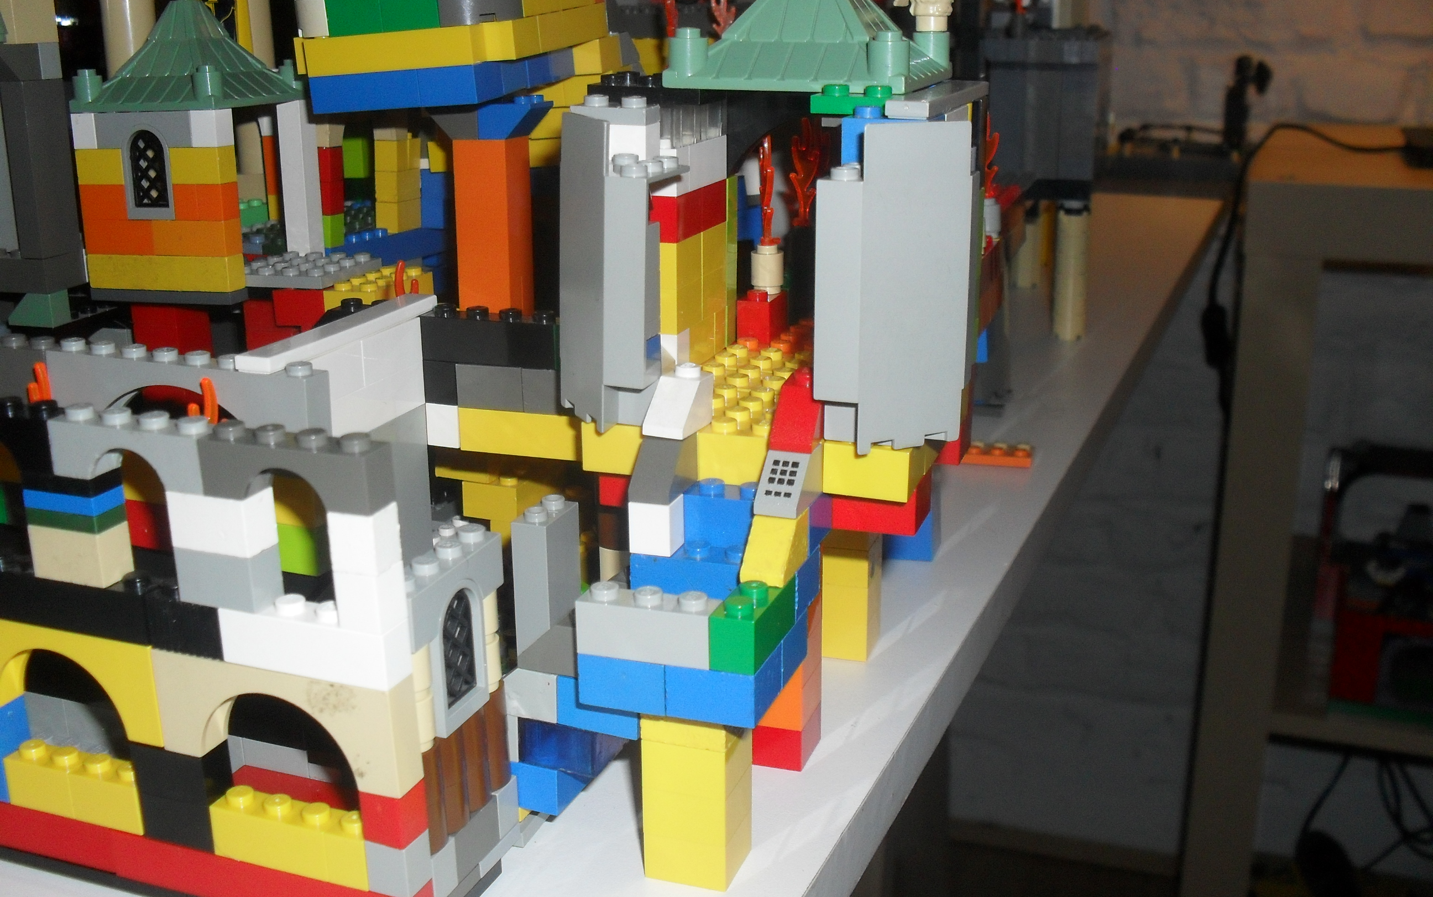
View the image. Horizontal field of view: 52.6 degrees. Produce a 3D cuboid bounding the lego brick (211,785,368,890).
[{"bbox_3d":[-0.072,0.066,0.249,0.032,0.011,0.008,6,17,20],"label":"lego brick"}]

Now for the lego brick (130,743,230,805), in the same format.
[{"bbox_3d":[-0.095,0.056,0.259,0.016,0.011,0.008,6,18,21],"label":"lego brick"}]

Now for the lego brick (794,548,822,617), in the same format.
[{"bbox_3d":[0.010,0.024,0.271,0.014,0.011,0.016,5,17,19],"label":"lego brick"}]

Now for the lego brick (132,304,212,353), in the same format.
[{"bbox_3d":[-0.162,-0.038,0.432,0.016,0.013,0.016,5,17,19],"label":"lego brick"}]

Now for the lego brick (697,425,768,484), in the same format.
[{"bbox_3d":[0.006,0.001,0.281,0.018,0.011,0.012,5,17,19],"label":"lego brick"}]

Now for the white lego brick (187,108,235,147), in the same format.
[{"bbox_3d":[-0.132,-0.084,0.381,0.008,0.010,0.008,4,15,18],"label":"white lego brick"}]

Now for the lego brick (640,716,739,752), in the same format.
[{"bbox_3d":[-0.003,0.046,0.264,0.016,0.011,0.016,4,17,18],"label":"lego brick"}]

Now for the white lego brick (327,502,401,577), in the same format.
[{"bbox_3d":[-0.054,0.013,0.224,0.008,0.010,0.008,5,17,20],"label":"white lego brick"}]

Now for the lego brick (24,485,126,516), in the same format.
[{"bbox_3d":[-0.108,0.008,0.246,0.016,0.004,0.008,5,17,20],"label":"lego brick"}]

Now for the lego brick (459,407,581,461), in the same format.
[{"bbox_3d":[-0.037,-0.005,0.300,0.032,0.011,0.009,5,17,19],"label":"lego brick"}]

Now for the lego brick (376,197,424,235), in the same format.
[{"bbox_3d":[-0.101,-0.074,0.462,0.008,0.010,0.016,4,16,14],"label":"lego brick"}]

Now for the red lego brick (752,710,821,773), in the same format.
[{"bbox_3d":[0.013,0.061,0.314,0.016,0.010,0.016,5,17,19],"label":"red lego brick"}]

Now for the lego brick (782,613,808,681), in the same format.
[{"bbox_3d":[0.006,0.035,0.264,0.017,0.011,0.016,5,17,19],"label":"lego brick"}]

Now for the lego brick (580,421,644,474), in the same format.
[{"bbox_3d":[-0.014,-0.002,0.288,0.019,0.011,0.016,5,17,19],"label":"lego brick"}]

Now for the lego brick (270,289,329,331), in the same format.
[{"bbox_3d":[-0.109,-0.039,0.393,0.016,0.010,0.014,4,15,18],"label":"lego brick"}]

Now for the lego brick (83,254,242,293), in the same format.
[{"bbox_3d":[-0.154,-0.050,0.404,0.048,0.010,0.008,4,16,16],"label":"lego brick"}]

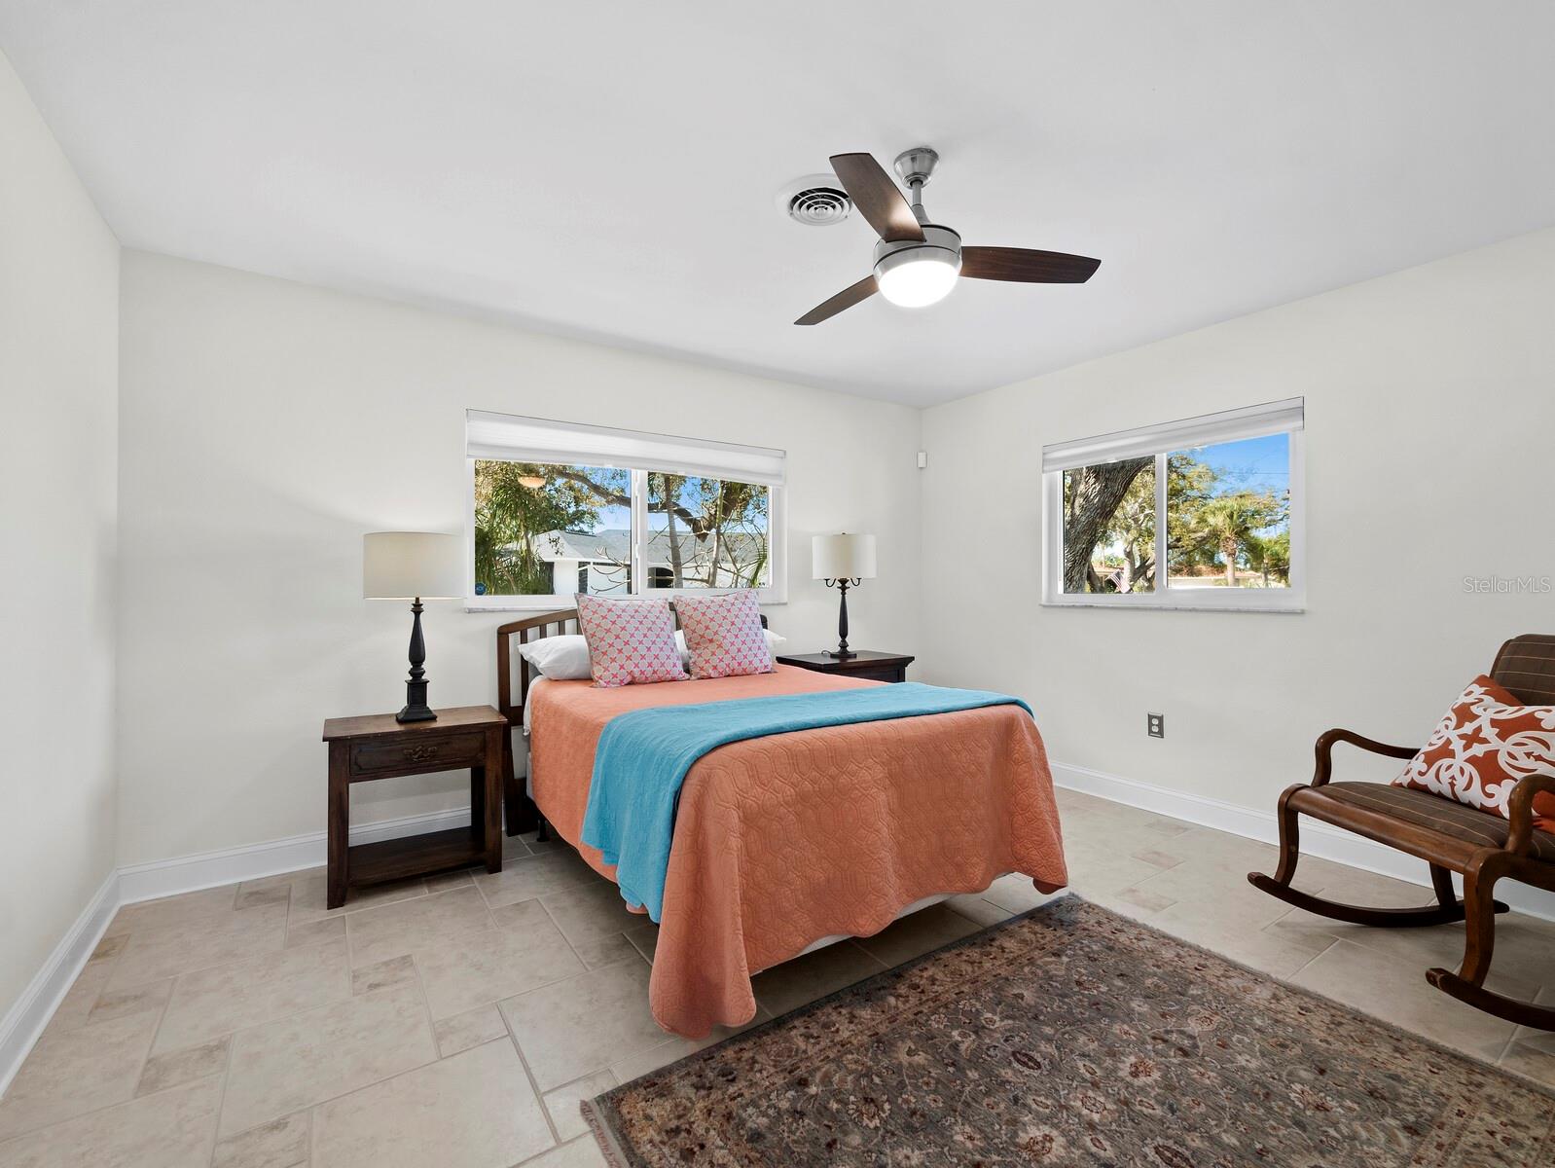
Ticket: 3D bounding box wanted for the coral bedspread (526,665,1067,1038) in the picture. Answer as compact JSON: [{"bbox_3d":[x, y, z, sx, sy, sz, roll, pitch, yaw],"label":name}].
[{"bbox_3d":[-0.083,0.805,2.645,1.492,0.685,1.814,0,0,-33],"label":"coral bedspread"}]

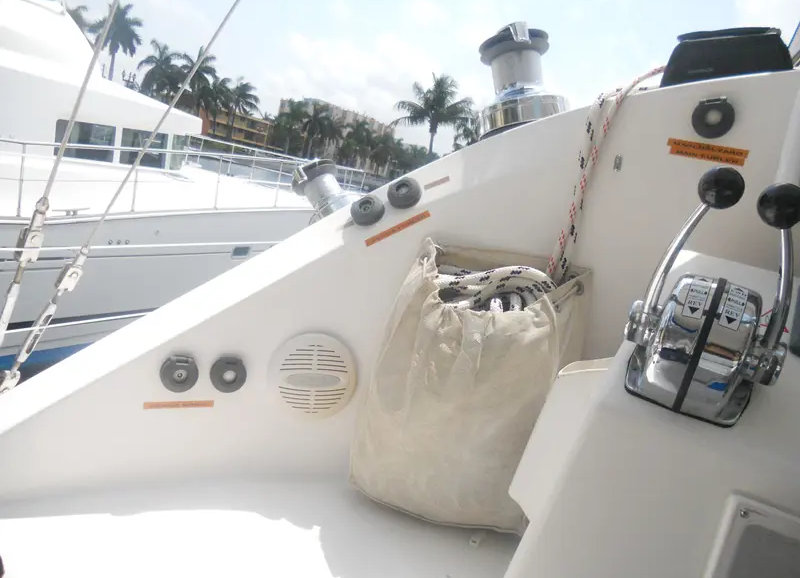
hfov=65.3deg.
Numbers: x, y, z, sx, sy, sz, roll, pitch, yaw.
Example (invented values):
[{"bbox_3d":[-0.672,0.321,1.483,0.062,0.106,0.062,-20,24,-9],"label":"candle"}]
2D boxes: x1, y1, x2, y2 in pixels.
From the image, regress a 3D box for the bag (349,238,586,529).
[{"bbox_3d":[0.119,0.174,1.150,0.340,0.450,0.240,7,11,-2],"label":"bag"}]

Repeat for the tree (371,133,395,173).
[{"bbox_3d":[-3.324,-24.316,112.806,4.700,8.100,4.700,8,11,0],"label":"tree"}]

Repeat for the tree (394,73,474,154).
[{"bbox_3d":[2.017,-10.711,43.844,5.500,8.500,5.500,8,11,0],"label":"tree"}]

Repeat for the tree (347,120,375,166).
[{"bbox_3d":[-7.055,-24.310,105.859,4.700,8.700,4.700,8,11,0],"label":"tree"}]

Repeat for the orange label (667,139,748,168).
[{"bbox_3d":[0.483,-0.215,0.981,0.118,0.025,0.002,16,6,24],"label":"orange label"}]

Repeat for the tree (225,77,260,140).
[{"bbox_3d":[-21.259,-22.728,83.033,4.900,10.400,4.900,8,11,0],"label":"tree"}]

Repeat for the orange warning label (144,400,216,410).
[{"bbox_3d":[-0.389,0.205,1.100,0.117,0.013,0.002,2,5,-20],"label":"orange warning label"}]

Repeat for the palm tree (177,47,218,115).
[{"bbox_3d":[-23.950,-21.916,73.213,4.800,12.300,4.800,8,11,0],"label":"palm tree"}]

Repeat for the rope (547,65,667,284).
[{"bbox_3d":[0.372,-0.205,1.130,0.150,0.365,0.100,12,12,19],"label":"rope"}]

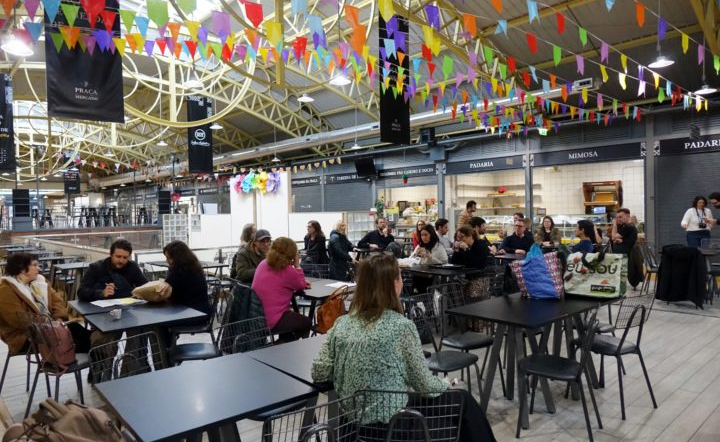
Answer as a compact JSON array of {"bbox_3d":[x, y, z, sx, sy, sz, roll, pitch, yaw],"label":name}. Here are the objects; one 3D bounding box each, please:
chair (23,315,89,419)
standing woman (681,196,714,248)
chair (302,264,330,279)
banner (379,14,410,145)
[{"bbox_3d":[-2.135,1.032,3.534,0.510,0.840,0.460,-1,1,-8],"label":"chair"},{"bbox_3d":[6.123,0.392,8.709,0.520,1.650,0.360,0,1,20],"label":"standing woman"},{"bbox_3d":[-0.586,0.959,5.694,0.460,0.840,0.500,0,1,15],"label":"chair"},{"bbox_3d":[0.851,-3.438,11.500,0.980,3.150,0.050,-2,2,-40],"label":"banner"}]

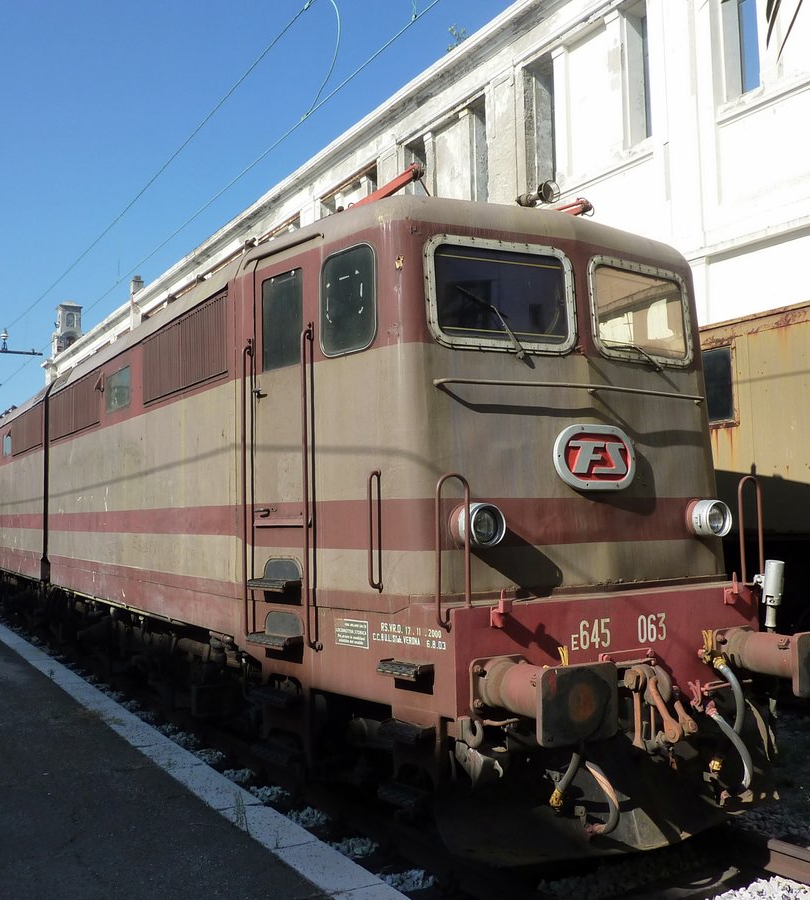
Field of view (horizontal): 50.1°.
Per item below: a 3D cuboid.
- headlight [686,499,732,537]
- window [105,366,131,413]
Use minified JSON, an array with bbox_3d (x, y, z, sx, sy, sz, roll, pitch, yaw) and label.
[{"bbox_3d":[1.826,0.410,5.264,0.225,0.225,0.230,1,-5,-32],"label":"headlight"},{"bbox_3d":[-2.724,-0.566,8.228,0.060,0.370,0.880,1,-5,-32],"label":"window"}]

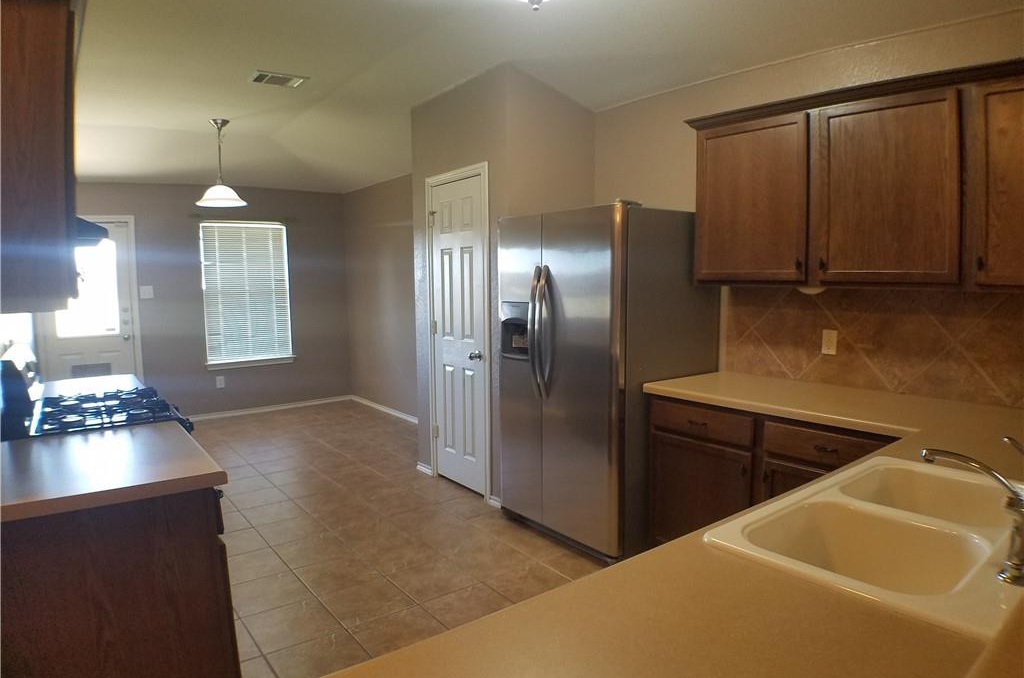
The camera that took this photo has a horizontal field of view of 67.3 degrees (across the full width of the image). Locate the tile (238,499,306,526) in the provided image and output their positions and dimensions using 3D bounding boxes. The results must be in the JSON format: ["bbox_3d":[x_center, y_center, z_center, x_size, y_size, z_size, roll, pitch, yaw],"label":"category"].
[{"bbox_3d":[-1.377,1.021,4.469,0.335,0.010,0.335,-5,8,-33],"label":"tile"}]

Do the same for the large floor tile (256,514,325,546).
[{"bbox_3d":[-1.238,1.075,4.314,0.338,0.012,0.365,-5,6,-34],"label":"large floor tile"}]

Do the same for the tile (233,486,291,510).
[{"bbox_3d":[-1.627,1.030,4.948,0.338,0.012,0.365,-5,6,-34],"label":"tile"}]

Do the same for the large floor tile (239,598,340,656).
[{"bbox_3d":[-0.896,1.169,3.137,0.338,0.012,0.365,-5,6,-34],"label":"large floor tile"}]

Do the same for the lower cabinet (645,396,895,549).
[{"bbox_3d":[1.174,0.697,3.101,0.600,0.880,1.100,-6,8,-38],"label":"lower cabinet"}]

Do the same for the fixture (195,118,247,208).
[{"bbox_3d":[-2.312,-1.406,6.129,0.410,0.680,0.410,-4,6,-33],"label":"fixture"}]

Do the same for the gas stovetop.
[{"bbox_3d":[-1.554,0.243,2.936,0.510,0.080,0.760,-5,8,-33],"label":"gas stovetop"}]

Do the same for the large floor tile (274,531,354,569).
[{"bbox_3d":[-1.032,1.100,3.978,0.338,0.012,0.365,-5,6,-34],"label":"large floor tile"}]

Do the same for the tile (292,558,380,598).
[{"bbox_3d":[-0.811,1.111,3.619,0.335,0.010,0.335,-5,8,-33],"label":"tile"}]

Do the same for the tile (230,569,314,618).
[{"bbox_3d":[-1.094,1.146,3.458,0.338,0.012,0.365,-5,6,-34],"label":"tile"}]

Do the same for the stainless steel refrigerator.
[{"bbox_3d":[0.495,0.170,4.242,0.780,1.725,0.970,-4,6,-33],"label":"stainless steel refrigerator"}]

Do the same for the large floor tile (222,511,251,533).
[{"bbox_3d":[-1.658,1.046,4.282,0.335,0.010,0.335,-5,8,-33],"label":"large floor tile"}]

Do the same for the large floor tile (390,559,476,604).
[{"bbox_3d":[-0.362,1.120,3.562,0.338,0.012,0.365,-5,6,-34],"label":"large floor tile"}]

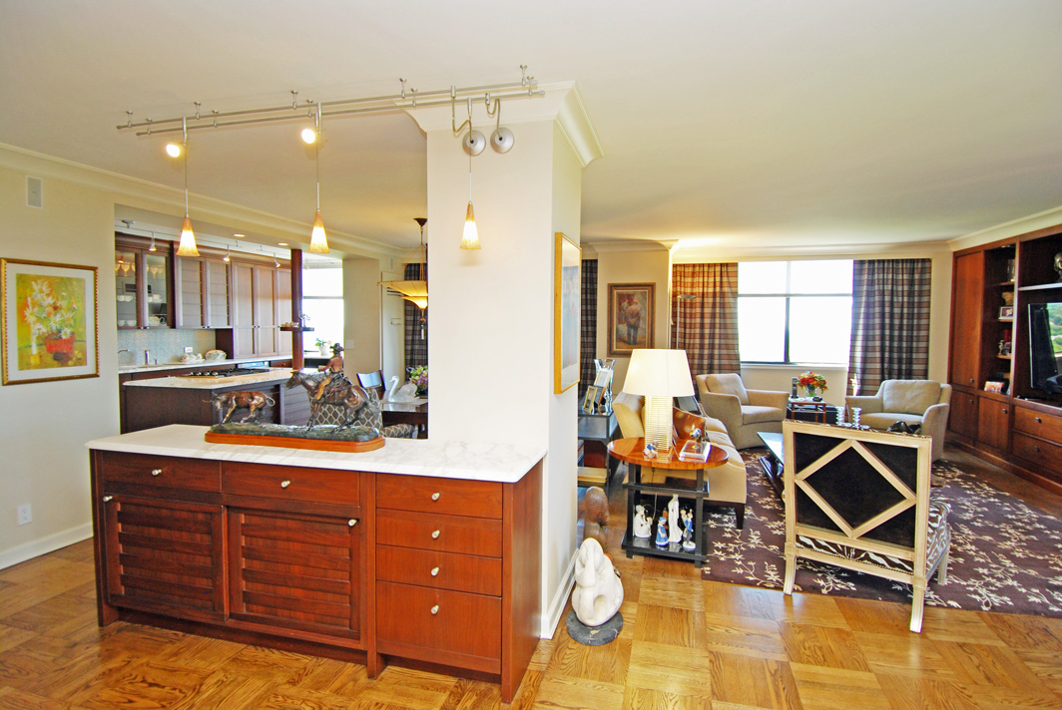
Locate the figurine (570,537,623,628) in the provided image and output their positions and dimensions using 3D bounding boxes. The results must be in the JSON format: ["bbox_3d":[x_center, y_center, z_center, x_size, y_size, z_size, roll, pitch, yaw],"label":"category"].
[{"bbox_3d":[0.314,1.076,2.527,0.240,0.410,0.200,1,3,15],"label":"figurine"}]

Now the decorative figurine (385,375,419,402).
[{"bbox_3d":[-1.139,0.304,4.725,0.250,0.237,0.160,1,4,12],"label":"decorative figurine"}]

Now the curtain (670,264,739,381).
[{"bbox_3d":[2.372,-0.093,7.225,0.870,2.290,0.130,1,3,15],"label":"curtain"}]

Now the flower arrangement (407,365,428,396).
[{"bbox_3d":[-0.992,0.249,5.045,0.320,0.301,0.320,1,4,15],"label":"flower arrangement"}]

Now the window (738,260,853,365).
[{"bbox_3d":[3.477,-0.564,7.085,1.420,1.380,0.100,1,3,15],"label":"window"}]

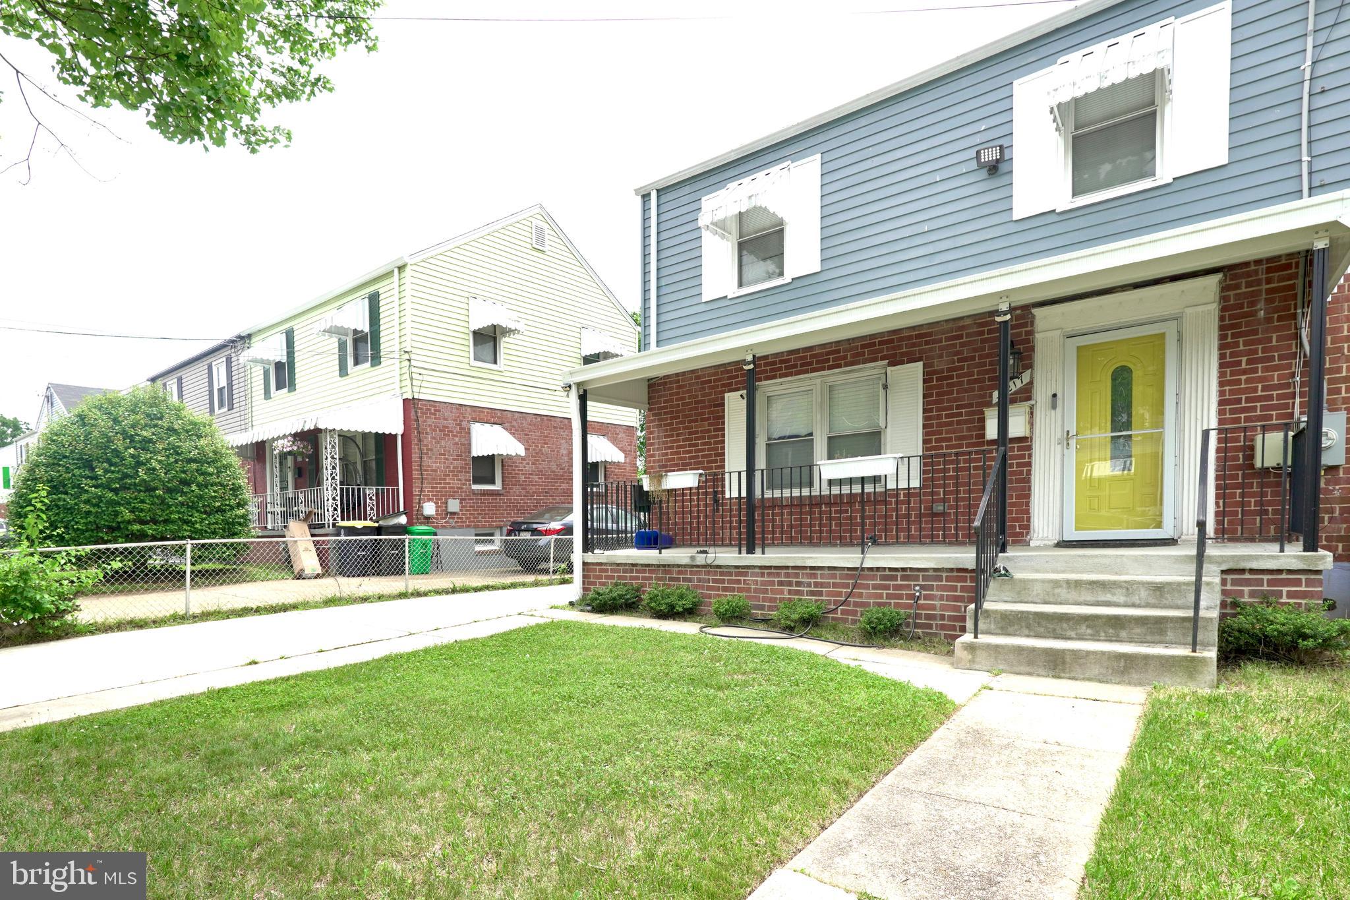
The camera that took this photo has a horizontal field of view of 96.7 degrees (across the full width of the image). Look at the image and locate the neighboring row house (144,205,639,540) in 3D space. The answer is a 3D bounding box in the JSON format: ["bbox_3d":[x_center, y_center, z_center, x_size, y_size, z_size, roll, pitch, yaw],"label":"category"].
[{"bbox_3d":[-9.600,-1.300,18.000,14.200,8.700,8.300,-4,-6,36],"label":"neighboring row house"}]

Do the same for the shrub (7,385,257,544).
[{"bbox_3d":[-9.950,0.600,11.250,3.500,3.450,3.400,-4,-6,37],"label":"shrub"}]

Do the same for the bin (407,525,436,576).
[{"bbox_3d":[-5.000,1.980,11.800,0.530,0.940,0.570,3,-6,-35],"label":"bin"}]

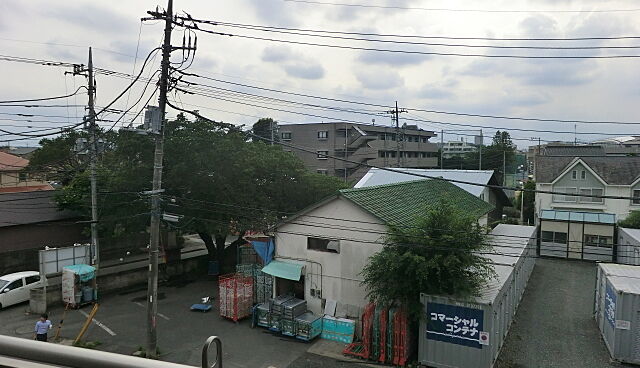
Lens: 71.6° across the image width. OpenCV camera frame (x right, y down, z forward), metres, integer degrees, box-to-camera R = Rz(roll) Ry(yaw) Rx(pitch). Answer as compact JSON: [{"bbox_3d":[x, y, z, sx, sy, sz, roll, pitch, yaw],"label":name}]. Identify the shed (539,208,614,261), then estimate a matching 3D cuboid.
[{"bbox_3d":[19.104,3.778,33.010,4.750,3.300,2.500,2,4,30],"label":"shed"}]

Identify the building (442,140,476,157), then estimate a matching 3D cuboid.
[{"bbox_3d":[78.069,-15.885,250.476,20.000,16.151,11.000,0,3,9],"label":"building"}]

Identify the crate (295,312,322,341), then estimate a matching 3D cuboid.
[{"bbox_3d":[-0.466,6.083,18.925,0.640,0.800,1.020,2,4,30],"label":"crate"}]

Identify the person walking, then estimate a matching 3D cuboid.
[{"bbox_3d":[-10.615,5.829,17.081,0.520,1.700,0.360,-1,4,-9],"label":"person walking"}]

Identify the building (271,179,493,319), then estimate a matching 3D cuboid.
[{"bbox_3d":[4.659,2.952,24.965,7.400,6.200,15.600,2,4,30],"label":"building"}]

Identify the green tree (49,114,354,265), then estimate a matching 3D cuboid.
[{"bbox_3d":[-8.429,0.607,30.339,19.800,10.500,13.500,-1,4,-15],"label":"green tree"}]

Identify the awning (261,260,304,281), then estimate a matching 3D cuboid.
[{"bbox_3d":[-1.572,3.694,19.150,2.000,0.530,0.680,2,4,30],"label":"awning"}]

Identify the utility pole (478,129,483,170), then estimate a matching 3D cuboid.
[{"bbox_3d":[31.918,-4.483,88.380,0.320,12.873,0.320,0,3,0],"label":"utility pole"}]

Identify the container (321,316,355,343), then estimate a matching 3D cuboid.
[{"bbox_3d":[0.773,5.822,17.901,1.270,0.860,0.550,1,4,25],"label":"container"}]

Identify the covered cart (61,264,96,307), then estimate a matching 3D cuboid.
[{"bbox_3d":[-11.811,5.073,21.851,1.083,1.807,0.994,3,5,34],"label":"covered cart"}]

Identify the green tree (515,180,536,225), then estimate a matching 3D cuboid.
[{"bbox_3d":[18.814,2.254,40.652,2.300,5.156,2.300,0,3,0],"label":"green tree"}]

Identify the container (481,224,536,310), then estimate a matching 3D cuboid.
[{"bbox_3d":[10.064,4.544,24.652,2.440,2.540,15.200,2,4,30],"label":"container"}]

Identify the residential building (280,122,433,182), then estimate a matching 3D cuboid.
[{"bbox_3d":[8.152,-3.448,77.728,12.100,12.200,30.800,2,5,38],"label":"residential building"}]

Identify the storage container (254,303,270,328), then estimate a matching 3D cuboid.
[{"bbox_3d":[-2.321,5.980,20.288,0.620,0.860,0.920,2,4,30],"label":"storage container"}]

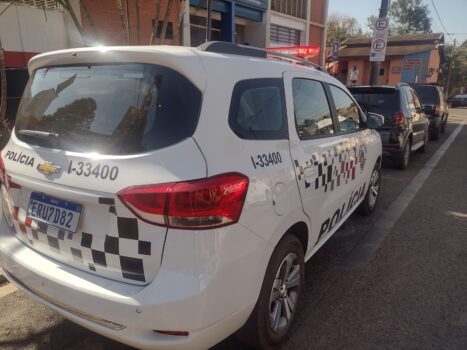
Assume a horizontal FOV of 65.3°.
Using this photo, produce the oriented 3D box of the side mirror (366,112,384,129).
[{"bbox_3d":[1.363,-0.521,3.488,0.190,0.160,0.120,7,15,31],"label":"side mirror"}]

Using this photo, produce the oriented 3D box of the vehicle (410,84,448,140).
[{"bbox_3d":[6.114,-2.196,12.307,1.730,1.660,4.200,8,15,33],"label":"vehicle"}]

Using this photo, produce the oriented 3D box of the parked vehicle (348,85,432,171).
[{"bbox_3d":[3.266,-1.217,8.210,1.700,1.580,4.120,8,15,33],"label":"parked vehicle"}]

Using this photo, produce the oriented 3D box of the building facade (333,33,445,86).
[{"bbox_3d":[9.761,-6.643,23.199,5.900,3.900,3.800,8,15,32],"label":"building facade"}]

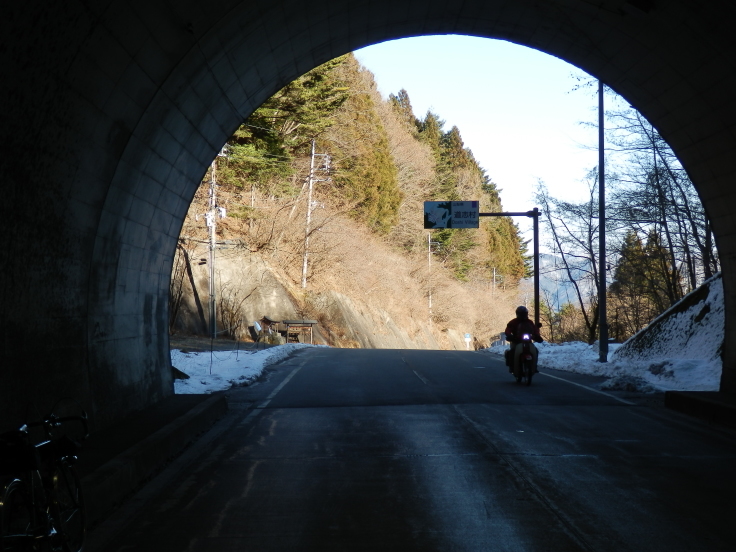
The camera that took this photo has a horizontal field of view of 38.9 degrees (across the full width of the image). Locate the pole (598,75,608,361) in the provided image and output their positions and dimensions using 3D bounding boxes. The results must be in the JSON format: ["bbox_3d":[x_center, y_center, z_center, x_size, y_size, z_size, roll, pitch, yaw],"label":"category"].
[{"bbox_3d":[6.103,-1.749,27.000,0.240,7.900,0.240,0,-1,0],"label":"pole"}]

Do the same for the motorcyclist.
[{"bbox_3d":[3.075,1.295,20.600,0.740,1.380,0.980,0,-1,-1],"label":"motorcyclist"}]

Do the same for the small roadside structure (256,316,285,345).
[{"bbox_3d":[-4.960,2.773,53.000,1.350,1.450,1.150,-1,-1,26],"label":"small roadside structure"}]

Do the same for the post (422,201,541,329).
[{"bbox_3d":[4.415,0.000,40.000,4.500,5.700,0.300,0,-1,-1],"label":"post"}]

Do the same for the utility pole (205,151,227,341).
[{"bbox_3d":[-8.783,-2.045,60.000,1.400,11.600,0.700,0,-1,0],"label":"utility pole"}]

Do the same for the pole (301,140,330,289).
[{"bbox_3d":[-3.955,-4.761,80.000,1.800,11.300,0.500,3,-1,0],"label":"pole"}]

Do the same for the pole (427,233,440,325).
[{"bbox_3d":[7.637,0.403,120.000,1.450,10.800,0.450,0,-1,0],"label":"pole"}]

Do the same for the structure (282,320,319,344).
[{"bbox_3d":[-3.483,2.980,54.000,1.800,1.400,1.050,0,-1,-12],"label":"structure"}]

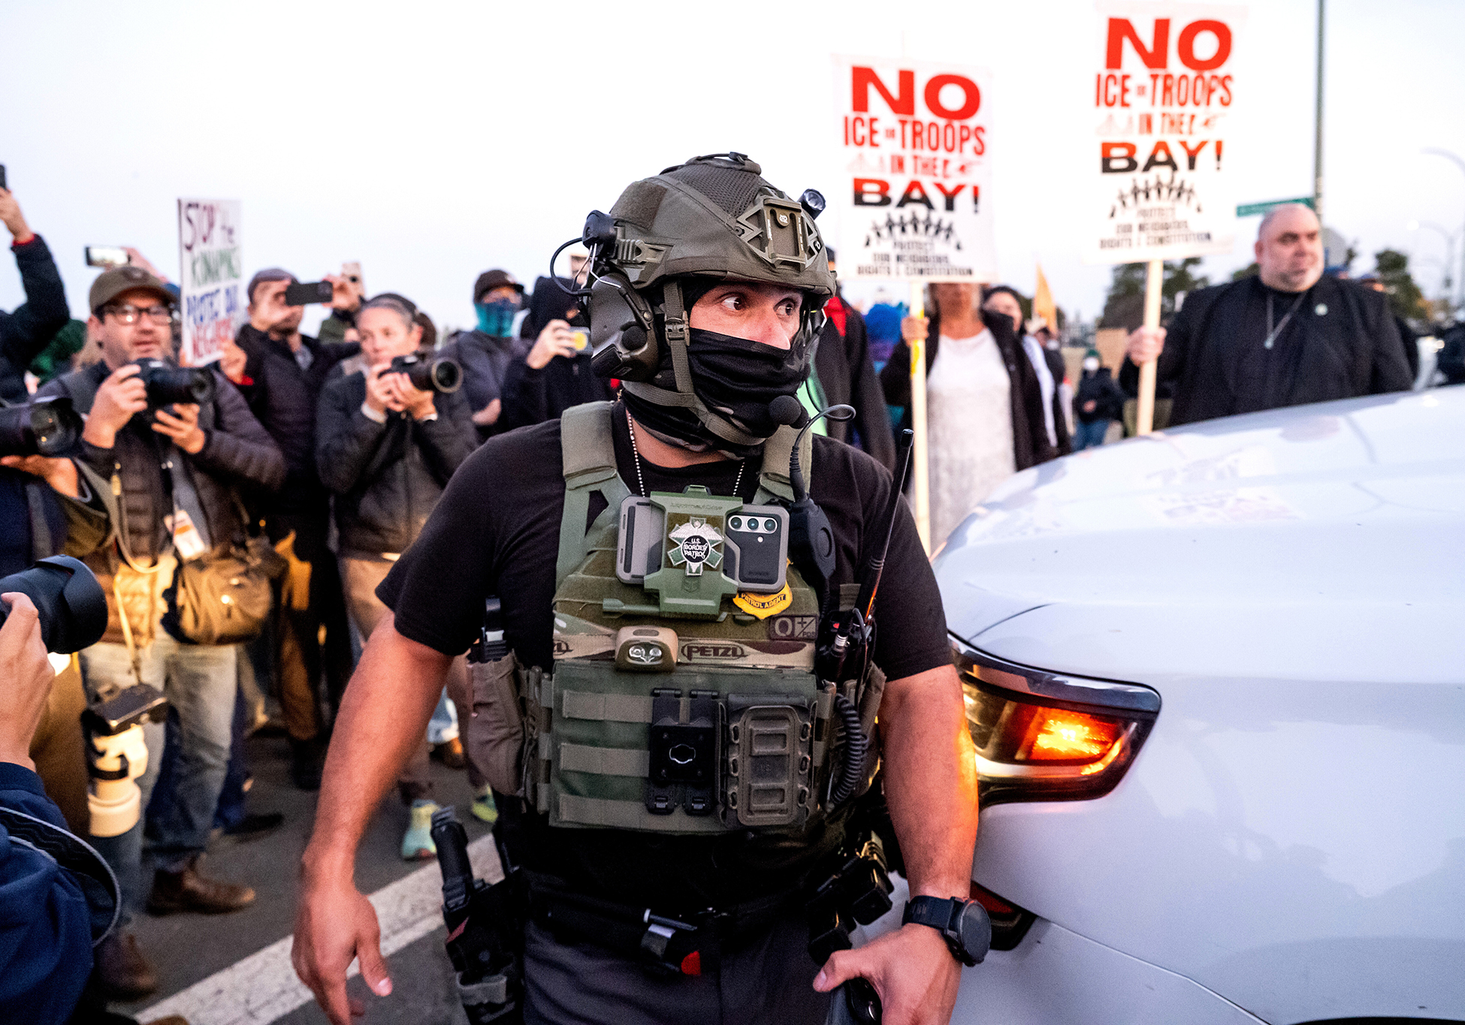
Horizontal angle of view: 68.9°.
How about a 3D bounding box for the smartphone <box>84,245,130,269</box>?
[{"bbox_3d":[-2.336,-0.959,4.000,0.150,0.073,0.010,-5,9,-27],"label":"smartphone"}]

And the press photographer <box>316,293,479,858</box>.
[{"bbox_3d":[-0.960,0.210,3.230,0.510,1.670,0.470,-4,9,-21],"label":"press photographer"}]

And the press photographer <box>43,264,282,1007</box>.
[{"bbox_3d":[-1.470,0.280,2.780,0.630,1.760,0.550,-7,10,-37],"label":"press photographer"}]

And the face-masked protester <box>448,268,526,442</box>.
[{"bbox_3d":[-0.820,0.010,4.000,0.550,1.790,0.400,-5,9,-24],"label":"face-masked protester"}]

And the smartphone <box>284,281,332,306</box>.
[{"bbox_3d":[-1.428,-0.738,3.600,0.150,0.073,0.010,-9,11,-24],"label":"smartphone"}]

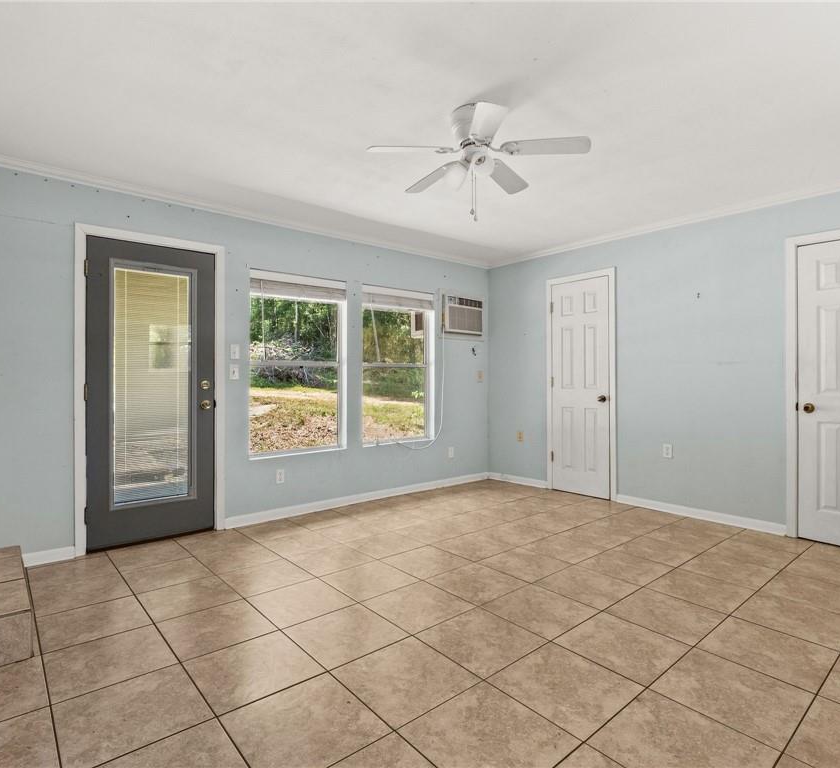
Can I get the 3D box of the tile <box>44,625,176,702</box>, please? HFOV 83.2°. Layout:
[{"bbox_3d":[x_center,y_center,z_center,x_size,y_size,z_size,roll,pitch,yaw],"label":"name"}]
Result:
[{"bbox_3d":[-1.250,1.121,1.912,0.405,0.013,0.405,-1,1,-40],"label":"tile"}]

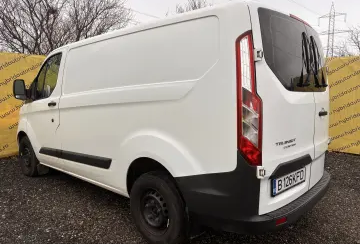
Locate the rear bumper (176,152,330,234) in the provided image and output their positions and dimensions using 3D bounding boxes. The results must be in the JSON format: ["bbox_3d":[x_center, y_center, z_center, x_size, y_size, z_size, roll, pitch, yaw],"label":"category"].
[{"bbox_3d":[0.892,0.405,2.562,0.760,0.610,1.950,4,7,43],"label":"rear bumper"}]

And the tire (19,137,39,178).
[{"bbox_3d":[-2.553,0.579,4.643,0.660,0.665,0.220,4,7,43],"label":"tire"}]

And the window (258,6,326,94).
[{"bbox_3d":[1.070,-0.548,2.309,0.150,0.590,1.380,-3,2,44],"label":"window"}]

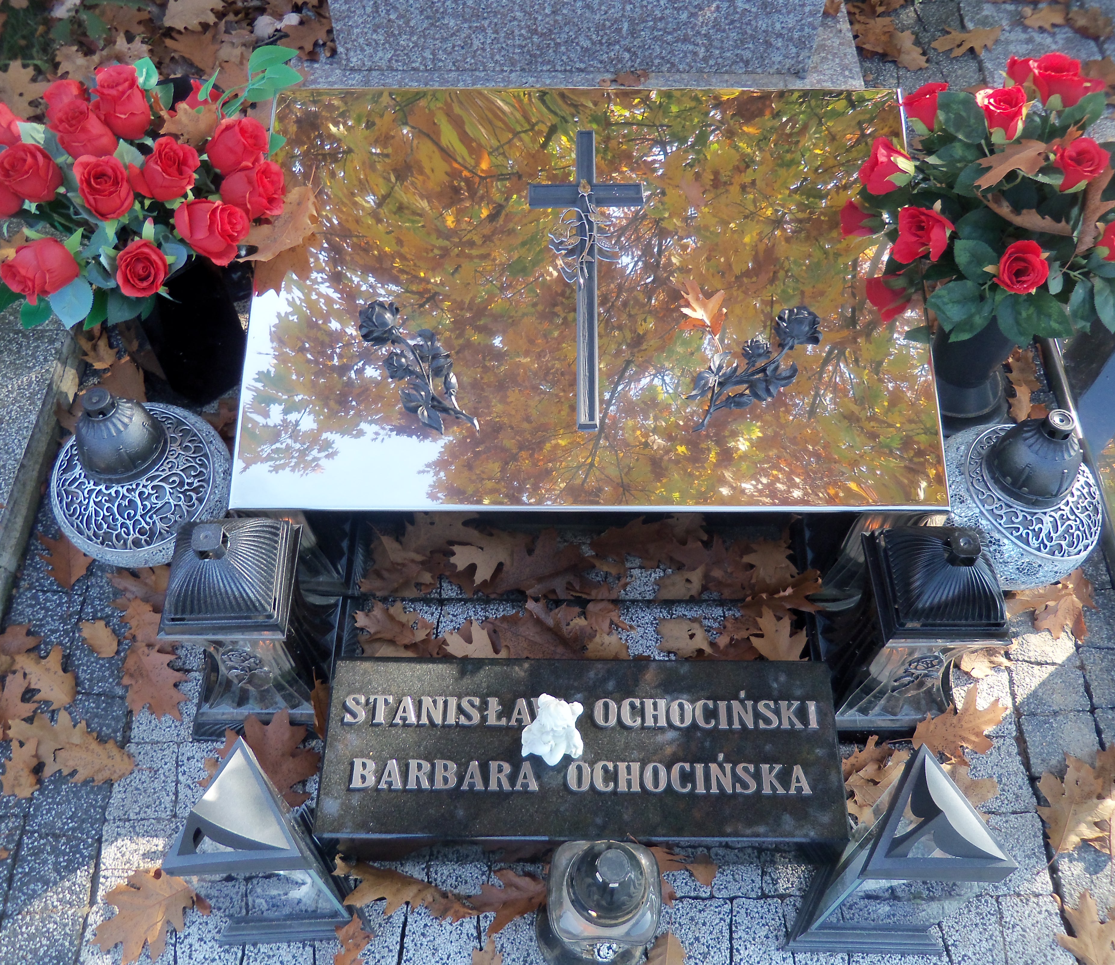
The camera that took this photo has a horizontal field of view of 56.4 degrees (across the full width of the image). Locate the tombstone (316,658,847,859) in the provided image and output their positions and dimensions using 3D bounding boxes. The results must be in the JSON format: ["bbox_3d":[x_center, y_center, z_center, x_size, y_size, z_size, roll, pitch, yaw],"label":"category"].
[{"bbox_3d":[0.033,0.393,1.465,0.695,0.139,0.241,0,56,1],"label":"tombstone"}]

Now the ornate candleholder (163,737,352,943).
[{"bbox_3d":[-0.357,0.442,1.310,0.211,0.348,0.185,-3,56,-1],"label":"ornate candleholder"}]

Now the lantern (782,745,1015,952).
[{"bbox_3d":[0.413,0.447,1.295,0.211,0.348,0.185,1,56,1],"label":"lantern"}]

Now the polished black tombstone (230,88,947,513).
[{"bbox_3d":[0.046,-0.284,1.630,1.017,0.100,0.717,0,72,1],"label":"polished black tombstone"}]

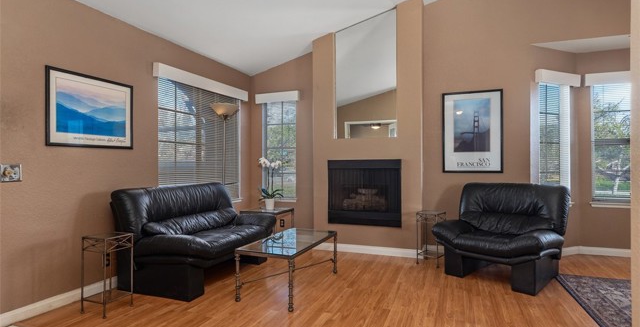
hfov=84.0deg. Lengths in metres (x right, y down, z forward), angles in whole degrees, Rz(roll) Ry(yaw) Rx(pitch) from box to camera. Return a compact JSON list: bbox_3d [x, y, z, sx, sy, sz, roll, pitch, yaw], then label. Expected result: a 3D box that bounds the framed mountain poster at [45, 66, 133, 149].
[{"bbox_3d":[-1.910,-0.434,3.031,0.028,0.610,0.771,0,0,22],"label":"framed mountain poster"}]

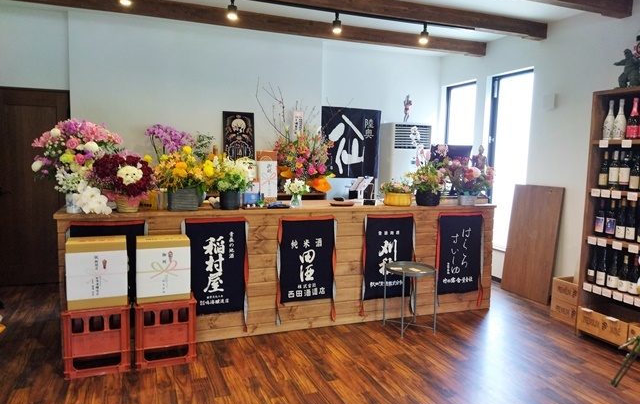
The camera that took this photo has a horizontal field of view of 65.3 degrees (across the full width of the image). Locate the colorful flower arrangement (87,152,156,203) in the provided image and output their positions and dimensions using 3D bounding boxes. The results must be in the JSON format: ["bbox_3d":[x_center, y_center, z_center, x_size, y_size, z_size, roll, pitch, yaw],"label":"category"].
[{"bbox_3d":[-1.452,-0.179,3.651,0.481,0.355,0.400,-1,5,-22],"label":"colorful flower arrangement"}]

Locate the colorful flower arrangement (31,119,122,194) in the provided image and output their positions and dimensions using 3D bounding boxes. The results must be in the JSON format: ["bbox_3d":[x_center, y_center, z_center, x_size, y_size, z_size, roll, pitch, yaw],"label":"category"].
[{"bbox_3d":[-1.654,-0.317,3.417,0.562,0.504,0.450,-1,6,-22],"label":"colorful flower arrangement"}]

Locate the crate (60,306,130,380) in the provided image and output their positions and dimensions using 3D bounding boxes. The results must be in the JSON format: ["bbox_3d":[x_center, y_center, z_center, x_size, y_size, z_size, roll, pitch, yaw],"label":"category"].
[{"bbox_3d":[-1.450,0.877,3.281,0.383,0.420,0.265,-1,6,-22],"label":"crate"}]

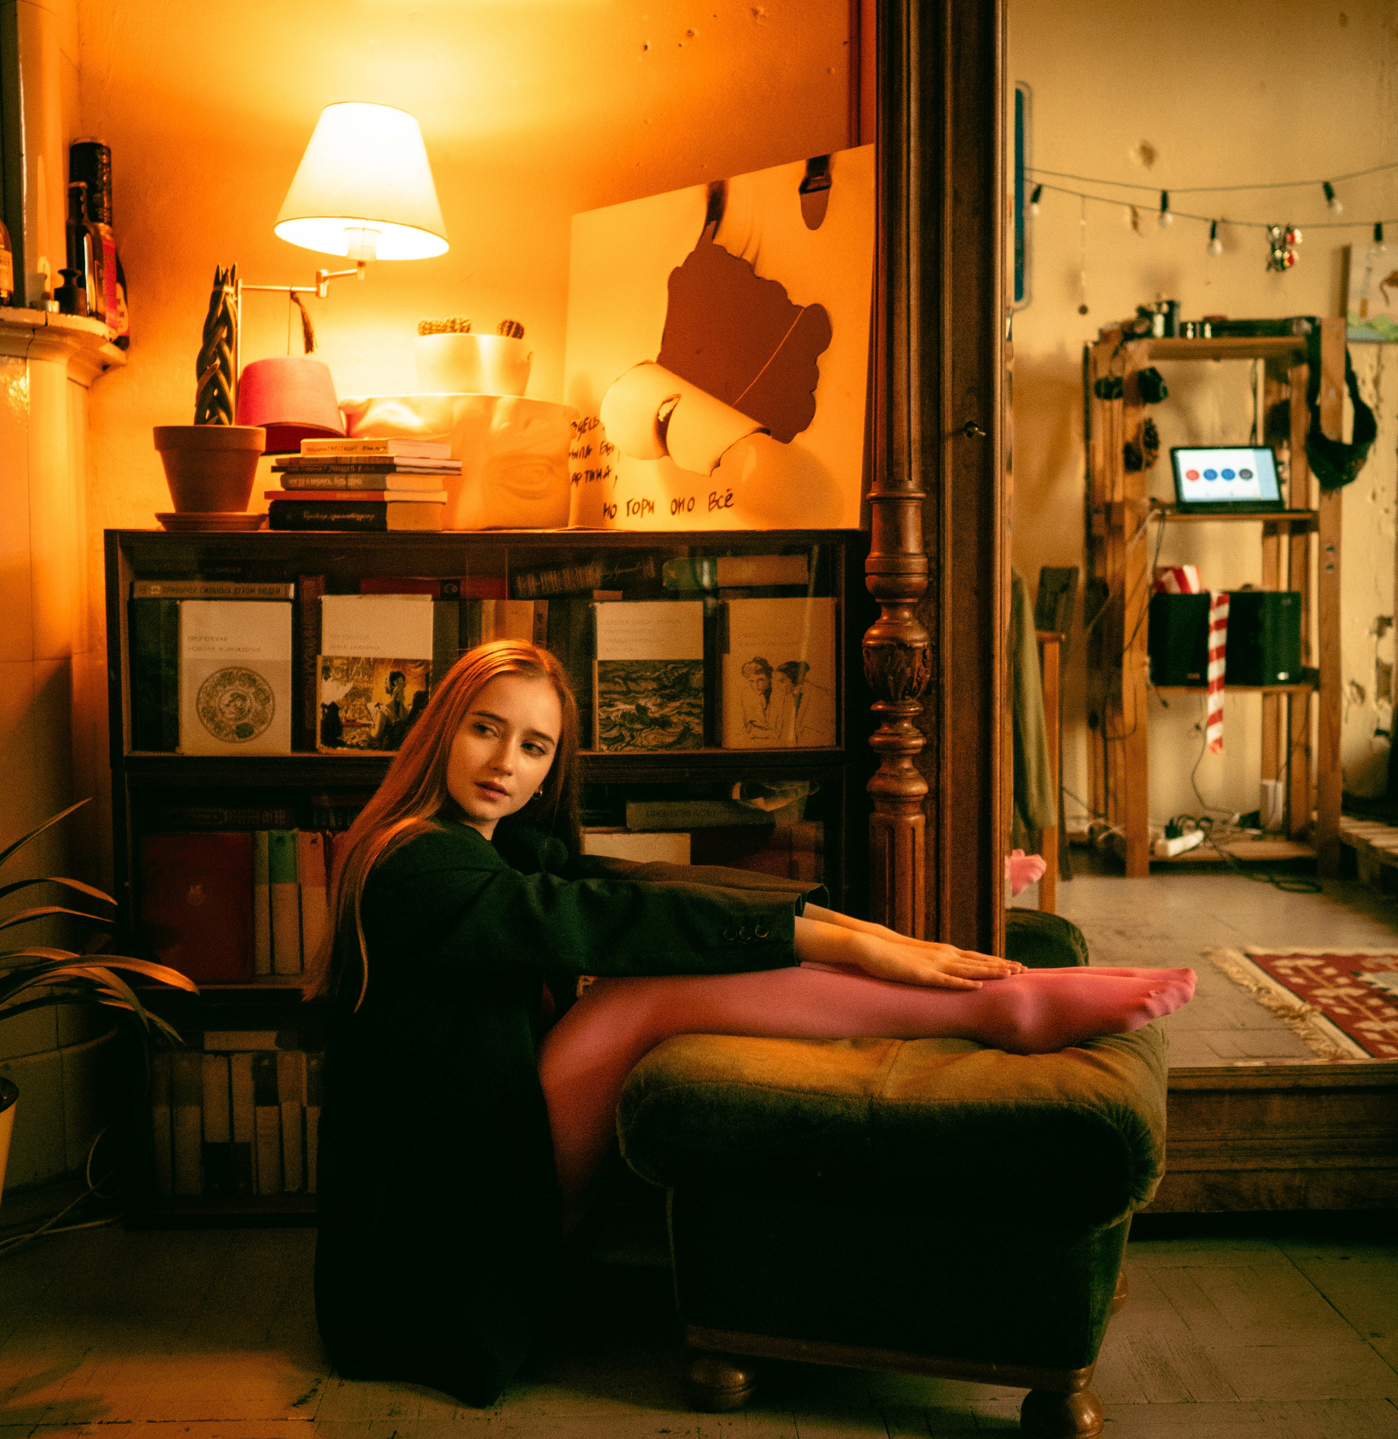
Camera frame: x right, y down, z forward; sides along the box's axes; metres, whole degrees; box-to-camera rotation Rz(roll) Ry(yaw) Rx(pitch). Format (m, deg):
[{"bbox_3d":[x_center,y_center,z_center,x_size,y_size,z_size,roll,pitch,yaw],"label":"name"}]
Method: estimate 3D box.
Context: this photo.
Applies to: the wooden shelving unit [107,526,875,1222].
[{"bbox_3d":[-0.285,0.205,2.646,1.008,0.935,0.360,-1,3,-3],"label":"wooden shelving unit"}]

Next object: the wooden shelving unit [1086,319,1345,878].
[{"bbox_3d":[1.612,-0.374,5.790,0.678,1.691,0.460,-1,3,-4],"label":"wooden shelving unit"}]

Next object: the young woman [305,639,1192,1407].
[{"bbox_3d":[0.057,0.305,2.082,0.940,0.797,0.460,0,3,8],"label":"young woman"}]

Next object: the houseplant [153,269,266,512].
[{"bbox_3d":[-0.681,-0.456,2.537,0.155,0.348,0.155,0,3,0],"label":"houseplant"}]

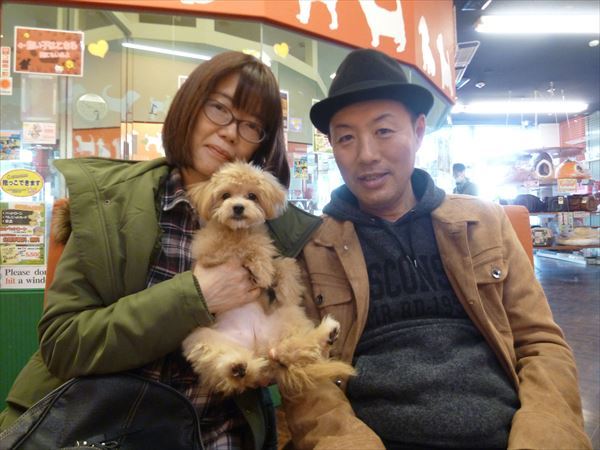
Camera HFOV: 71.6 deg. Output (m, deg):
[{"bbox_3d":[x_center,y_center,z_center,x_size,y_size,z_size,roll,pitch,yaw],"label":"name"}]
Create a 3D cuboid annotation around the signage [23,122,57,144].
[{"bbox_3d":[-1.165,-0.409,1.860,0.150,0.093,0.006,0,-1,-5],"label":"signage"}]

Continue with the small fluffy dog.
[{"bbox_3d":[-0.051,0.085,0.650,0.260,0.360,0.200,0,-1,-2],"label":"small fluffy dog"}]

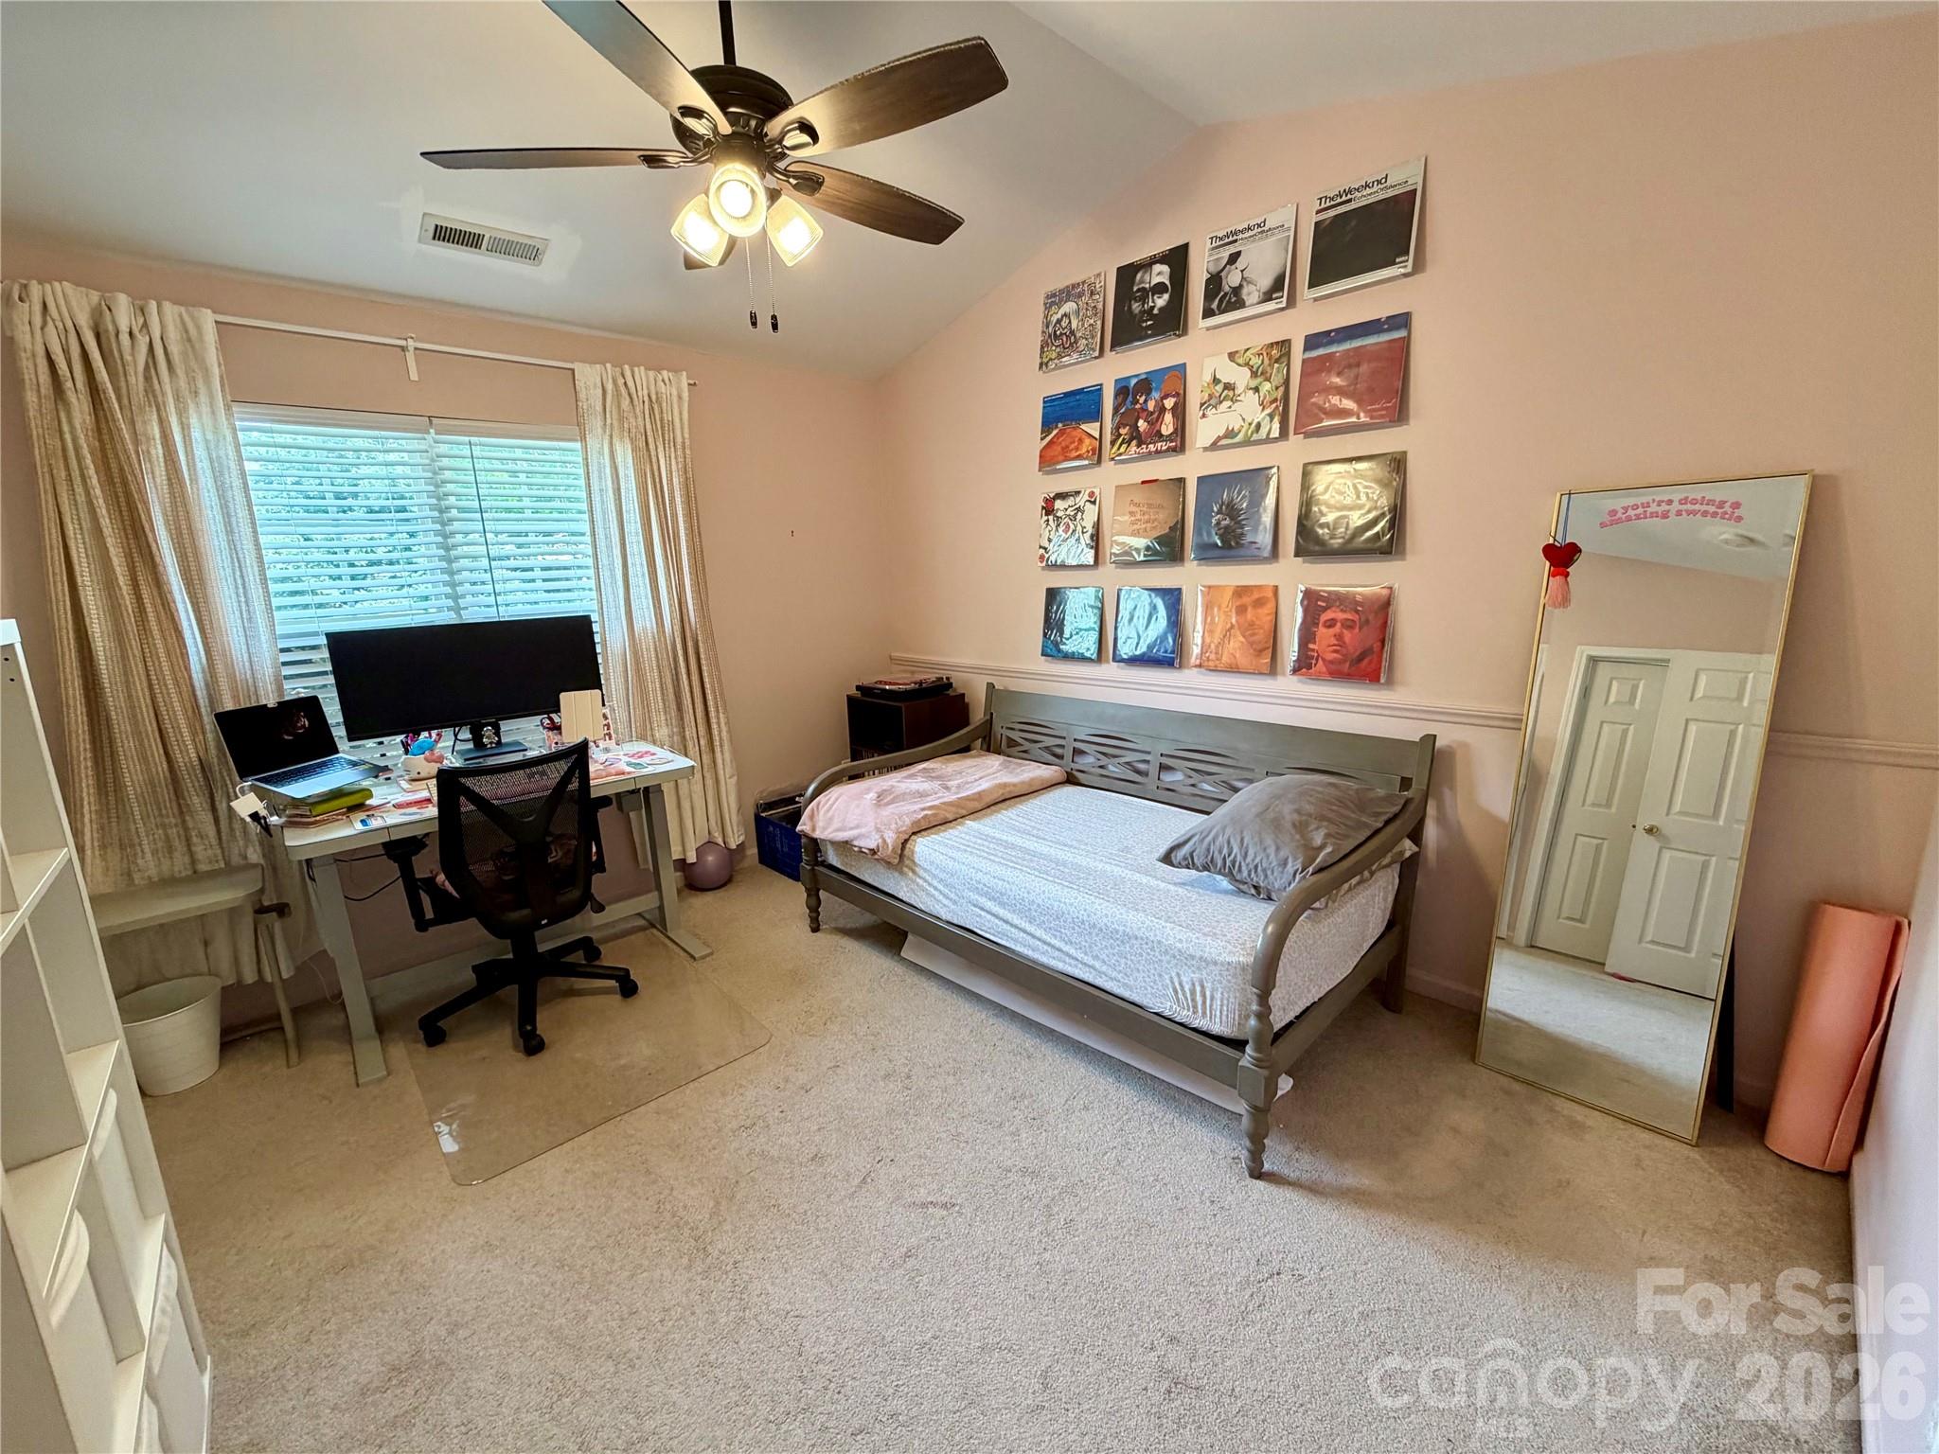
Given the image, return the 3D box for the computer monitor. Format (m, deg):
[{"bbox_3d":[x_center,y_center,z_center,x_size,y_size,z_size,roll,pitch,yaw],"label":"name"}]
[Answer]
[{"bbox_3d":[-1.785,-0.146,2.866,0.810,0.460,0.190,-12,15,-42],"label":"computer monitor"}]

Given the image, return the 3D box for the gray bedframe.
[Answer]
[{"bbox_3d":[0.390,0.449,2.863,1.080,0.916,2.000,-12,15,-42],"label":"gray bedframe"}]

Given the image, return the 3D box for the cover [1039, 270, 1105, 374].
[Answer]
[{"bbox_3d":[0.423,-1.657,3.227,0.018,0.315,0.315,-5,12,-43],"label":"cover"}]

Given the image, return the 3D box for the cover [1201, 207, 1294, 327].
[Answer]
[{"bbox_3d":[0.948,-1.561,2.677,0.018,0.315,0.315,-5,12,-43],"label":"cover"}]

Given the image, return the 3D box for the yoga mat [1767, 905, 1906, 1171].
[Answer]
[{"bbox_3d":[2.050,0.742,1.862,0.150,0.620,0.150,-12,17,-42],"label":"yoga mat"}]

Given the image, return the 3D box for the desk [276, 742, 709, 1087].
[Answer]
[{"bbox_3d":[-1.673,0.586,2.885,1.230,0.785,0.590,-12,15,-42],"label":"desk"}]

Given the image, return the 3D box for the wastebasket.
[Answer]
[{"bbox_3d":[-2.498,0.972,2.450,0.285,0.257,0.285,-12,15,-42],"label":"wastebasket"}]

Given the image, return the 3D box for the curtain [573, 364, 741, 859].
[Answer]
[{"bbox_3d":[-1.361,-0.434,3.499,0.530,2.170,0.120,-12,15,-42],"label":"curtain"}]

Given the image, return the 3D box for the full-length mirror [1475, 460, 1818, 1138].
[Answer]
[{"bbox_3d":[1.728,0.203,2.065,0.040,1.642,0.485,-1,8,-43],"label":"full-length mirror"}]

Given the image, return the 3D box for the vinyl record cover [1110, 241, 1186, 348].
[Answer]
[{"bbox_3d":[0.680,-1.608,2.959,0.018,0.315,0.315,-5,12,-43],"label":"vinyl record cover"}]

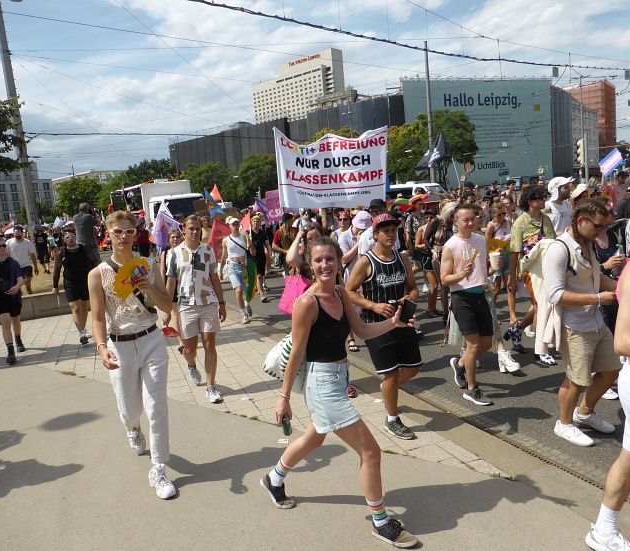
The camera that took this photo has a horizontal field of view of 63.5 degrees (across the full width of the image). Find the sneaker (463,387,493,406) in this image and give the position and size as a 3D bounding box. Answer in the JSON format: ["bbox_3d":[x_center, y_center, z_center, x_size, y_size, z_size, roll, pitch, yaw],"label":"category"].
[{"bbox_3d":[1.410,1.043,4.426,0.107,0.115,0.292,-11,11,-34],"label":"sneaker"}]

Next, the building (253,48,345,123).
[{"bbox_3d":[-9.753,-100.432,355.173,64.000,95.000,27.000,2,11,38],"label":"building"}]

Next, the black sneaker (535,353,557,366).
[{"bbox_3d":[2.342,0.846,5.182,0.105,0.110,0.280,-9,10,-25],"label":"black sneaker"}]

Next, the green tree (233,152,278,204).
[{"bbox_3d":[-8.375,-13.194,71.578,6.600,9.400,6.600,-5,9,0],"label":"green tree"}]

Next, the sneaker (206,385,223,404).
[{"bbox_3d":[-1.010,1.200,5.092,0.110,0.120,0.290,-9,8,-28],"label":"sneaker"}]

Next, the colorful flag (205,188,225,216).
[{"bbox_3d":[-2.554,-1.864,13.000,0.520,0.720,0.220,-6,8,-11],"label":"colorful flag"}]

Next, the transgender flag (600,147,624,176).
[{"bbox_3d":[5.713,-2.185,9.800,0.450,0.300,0.080,-35,3,29],"label":"transgender flag"}]

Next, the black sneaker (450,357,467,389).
[{"bbox_3d":[1.355,0.896,4.725,0.107,0.290,0.115,-9,-17,-26],"label":"black sneaker"}]

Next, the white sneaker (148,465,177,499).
[{"bbox_3d":[-1.040,1.400,3.461,0.115,0.125,0.300,-9,8,-30],"label":"white sneaker"}]

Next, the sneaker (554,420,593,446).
[{"bbox_3d":[1.850,1.126,3.638,0.107,0.115,0.292,-11,10,-32],"label":"sneaker"}]

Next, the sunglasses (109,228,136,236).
[{"bbox_3d":[-1.230,-0.276,3.270,0.150,0.052,0.150,-9,10,-26],"label":"sunglasses"}]

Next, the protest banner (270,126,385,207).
[{"bbox_3d":[0.248,-1.837,8.700,1.950,1.360,0.150,-3,7,-6],"label":"protest banner"}]

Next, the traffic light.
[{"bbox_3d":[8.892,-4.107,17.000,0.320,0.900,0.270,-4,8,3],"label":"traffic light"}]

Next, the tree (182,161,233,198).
[{"bbox_3d":[-15.255,-11.698,75.652,8.000,10.600,8.000,-5,7,0],"label":"tree"}]

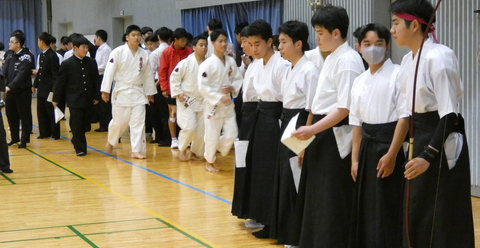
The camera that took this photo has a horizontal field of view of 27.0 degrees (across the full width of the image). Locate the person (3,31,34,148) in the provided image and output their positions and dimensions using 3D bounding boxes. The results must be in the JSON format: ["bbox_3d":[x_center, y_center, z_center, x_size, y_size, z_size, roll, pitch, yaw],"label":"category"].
[{"bbox_3d":[-3.358,-0.510,15.170,0.400,1.707,0.500,-4,5,-35],"label":"person"}]

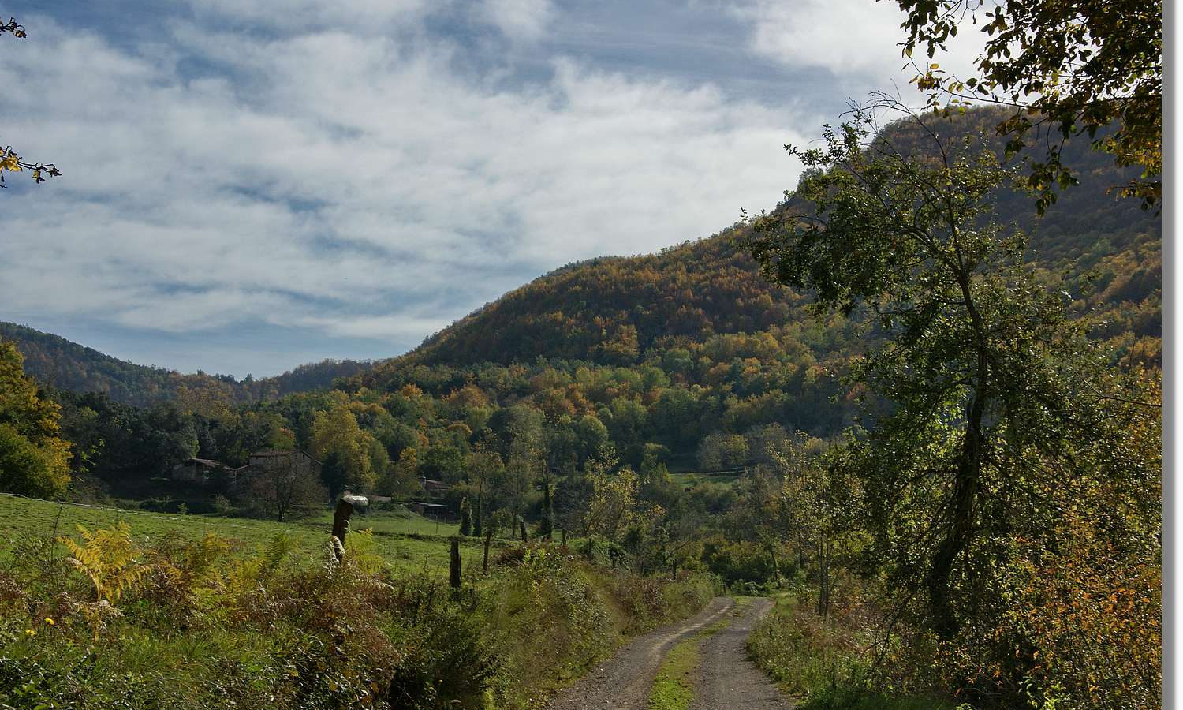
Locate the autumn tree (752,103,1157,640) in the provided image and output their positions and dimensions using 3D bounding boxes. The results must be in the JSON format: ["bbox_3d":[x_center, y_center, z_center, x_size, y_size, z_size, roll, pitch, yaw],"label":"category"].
[{"bbox_3d":[5.738,0.353,35.000,6.500,8.800,6.000,0,-5,0],"label":"autumn tree"}]

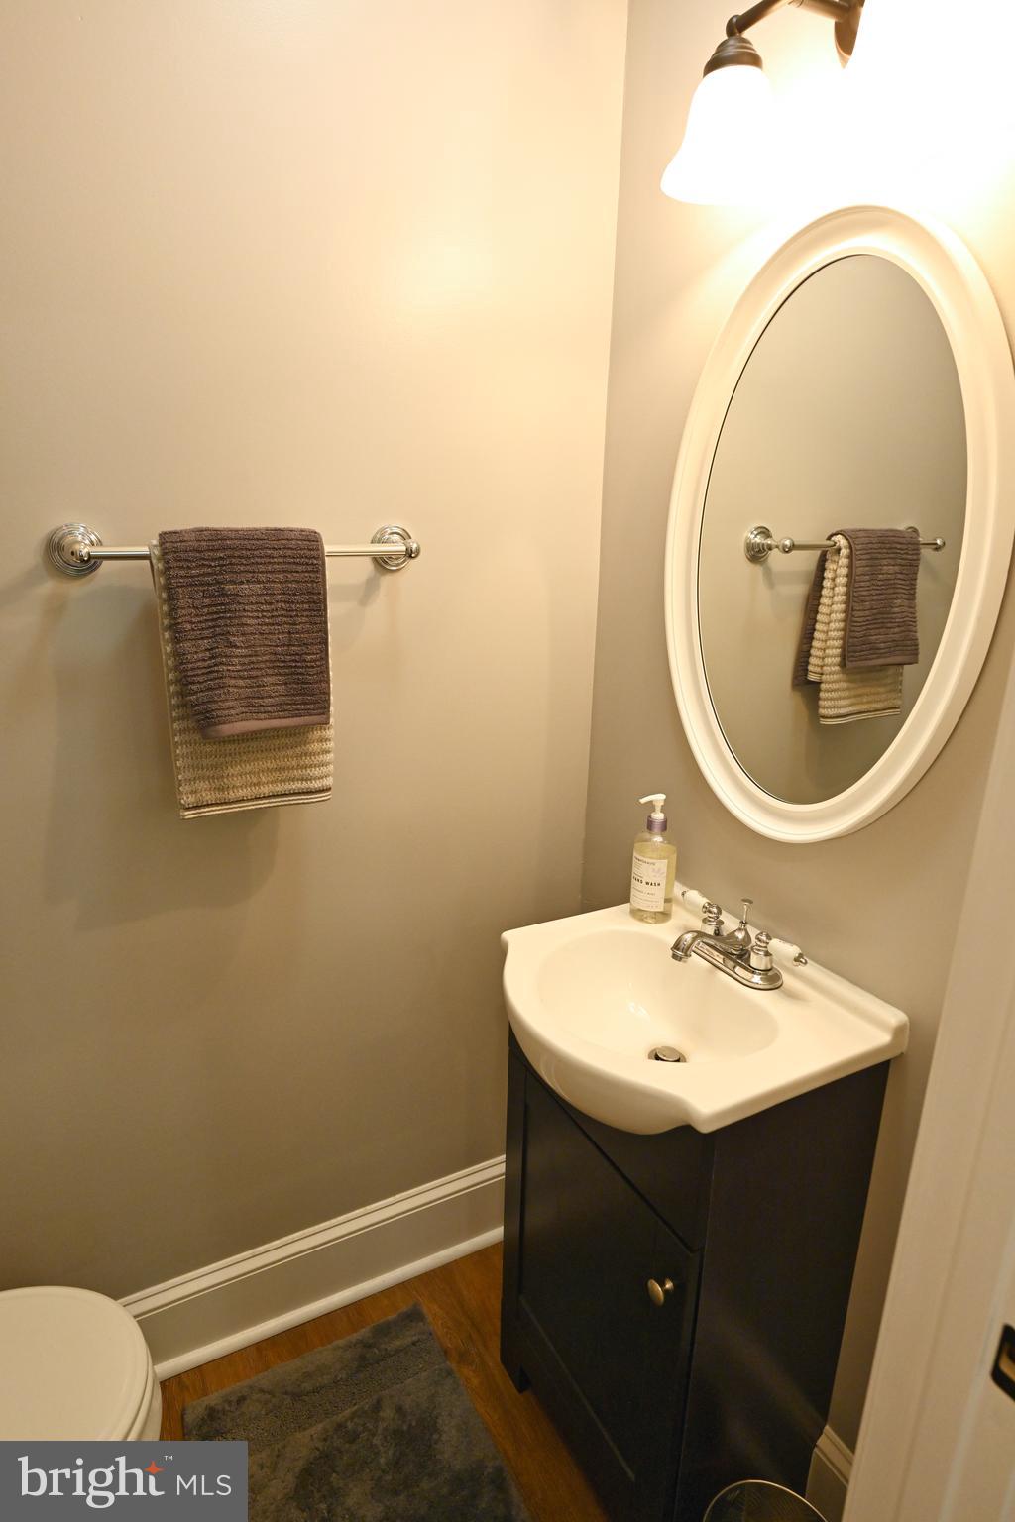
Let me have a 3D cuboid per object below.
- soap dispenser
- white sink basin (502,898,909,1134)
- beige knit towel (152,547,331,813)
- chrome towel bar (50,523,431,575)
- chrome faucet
[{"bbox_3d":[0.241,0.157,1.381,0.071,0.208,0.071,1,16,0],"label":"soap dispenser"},{"bbox_3d":[0.219,0.365,1.205,0.420,0.150,0.470,-7,18,-28],"label":"white sink basin"},{"bbox_3d":[-0.379,-0.127,1.231,0.236,0.393,0.075,-7,18,-28],"label":"beige knit towel"},{"bbox_3d":[-0.364,-0.305,1.222,0.529,0.073,0.100,-7,18,-28],"label":"chrome towel bar"},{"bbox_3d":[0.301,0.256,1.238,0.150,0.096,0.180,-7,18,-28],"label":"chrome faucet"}]

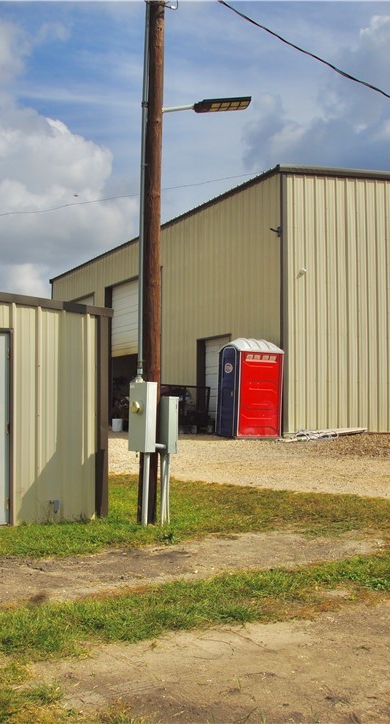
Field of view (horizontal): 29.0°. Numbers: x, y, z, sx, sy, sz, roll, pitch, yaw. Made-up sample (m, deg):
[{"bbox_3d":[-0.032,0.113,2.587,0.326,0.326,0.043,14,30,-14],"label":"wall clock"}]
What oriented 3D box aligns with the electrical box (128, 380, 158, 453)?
[{"bbox_3d":[-0.587,0.621,8.480,0.170,0.775,0.310,4,-4,-43],"label":"electrical box"}]

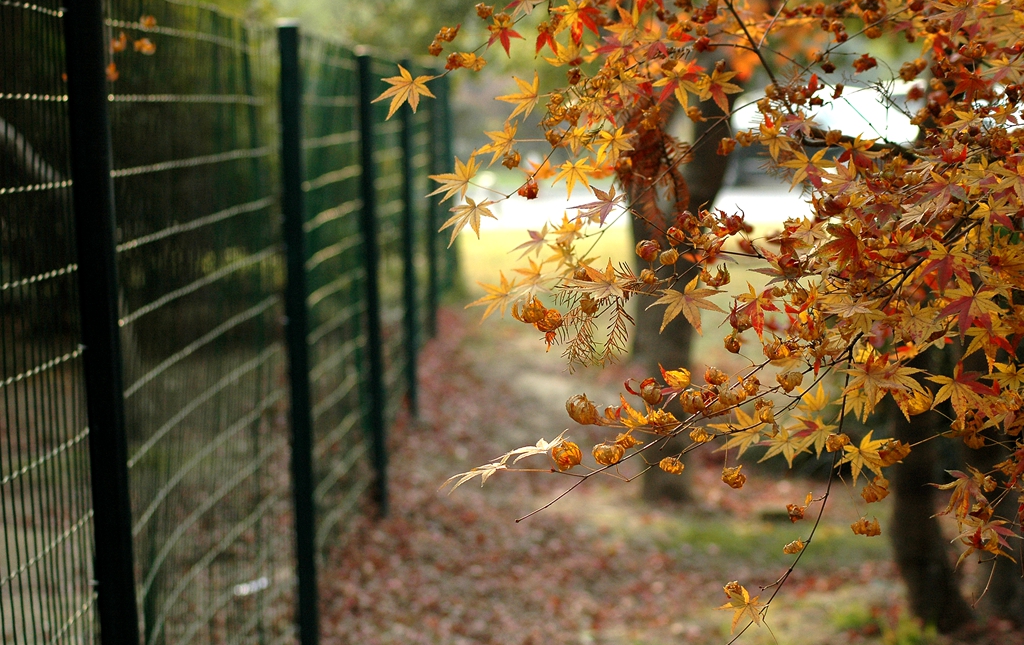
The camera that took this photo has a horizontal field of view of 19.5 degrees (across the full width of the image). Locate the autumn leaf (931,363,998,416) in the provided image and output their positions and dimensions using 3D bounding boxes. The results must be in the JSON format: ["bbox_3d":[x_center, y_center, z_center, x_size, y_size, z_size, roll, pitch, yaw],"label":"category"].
[{"bbox_3d":[0.345,0.053,2.280,0.055,0.043,0.022,-2,4,0],"label":"autumn leaf"}]

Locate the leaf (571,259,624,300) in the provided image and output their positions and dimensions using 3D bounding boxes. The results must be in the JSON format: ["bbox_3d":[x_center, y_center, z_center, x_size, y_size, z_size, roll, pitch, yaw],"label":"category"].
[{"bbox_3d":[0.081,-0.040,2.830,0.053,0.038,0.028,-1,4,0],"label":"leaf"}]

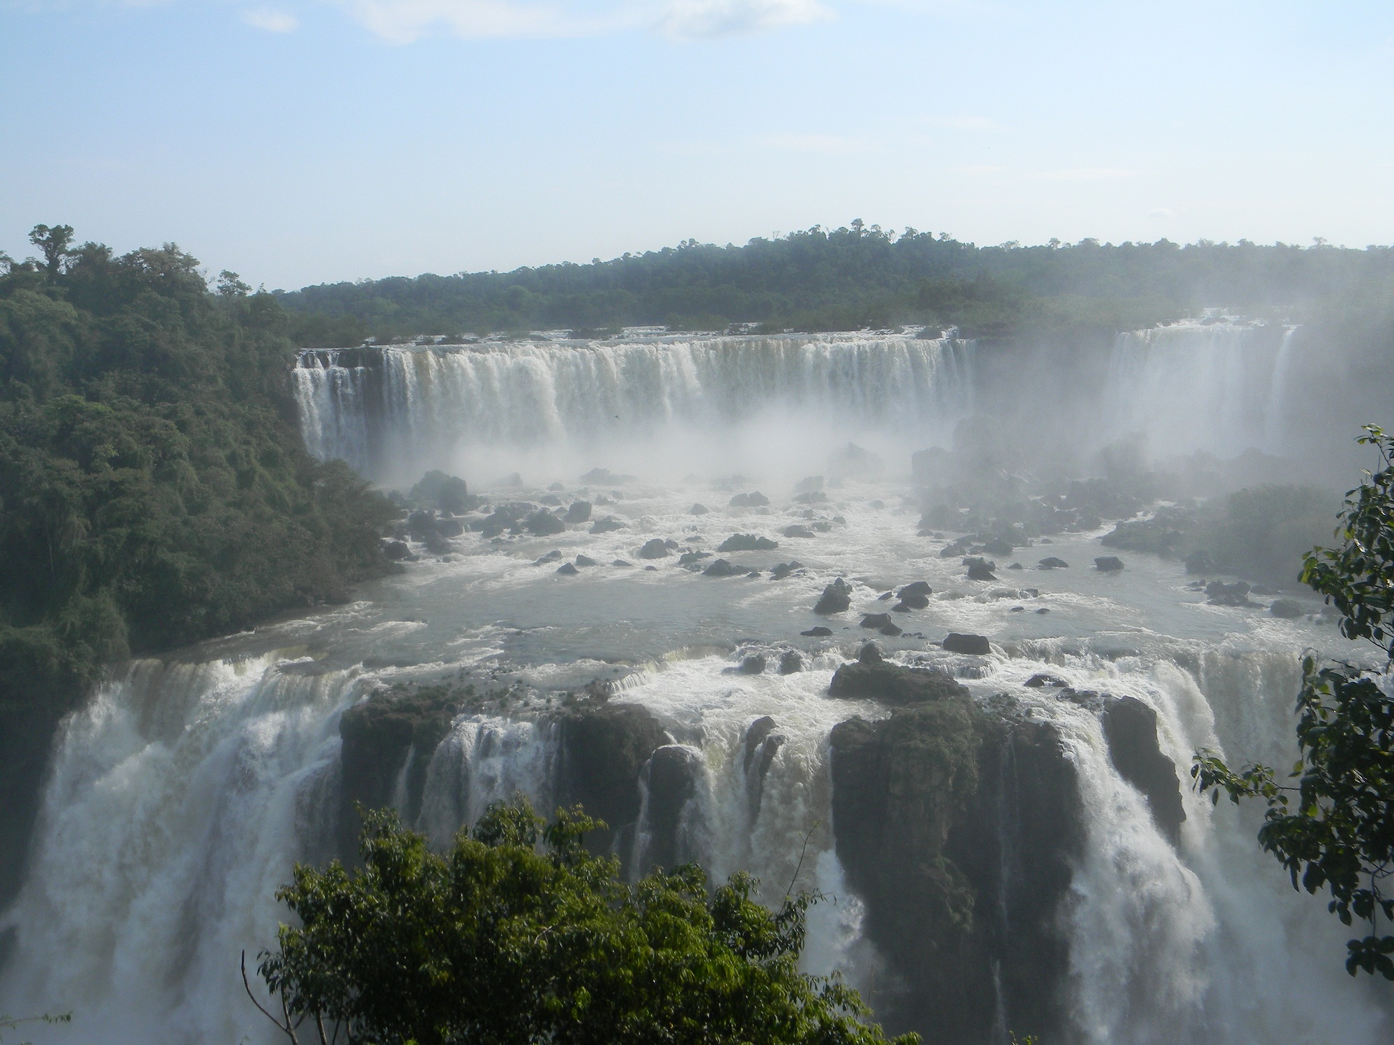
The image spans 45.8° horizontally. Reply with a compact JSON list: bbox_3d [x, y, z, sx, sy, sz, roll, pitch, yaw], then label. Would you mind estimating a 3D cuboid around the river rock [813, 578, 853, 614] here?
[{"bbox_3d":[16.080,8.810,195.000,4.700,3.900,4.200,0,8,0],"label":"river rock"}]

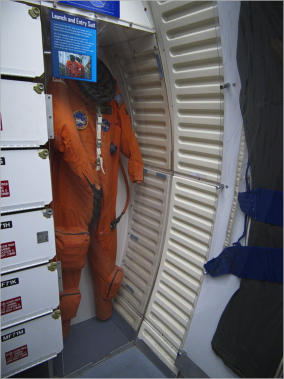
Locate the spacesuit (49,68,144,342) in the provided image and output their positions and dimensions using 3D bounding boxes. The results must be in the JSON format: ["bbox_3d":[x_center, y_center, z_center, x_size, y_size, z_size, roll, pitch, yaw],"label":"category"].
[{"bbox_3d":[-0.298,0.198,1.582,0.600,1.600,0.370,-11,21,-35],"label":"spacesuit"}]

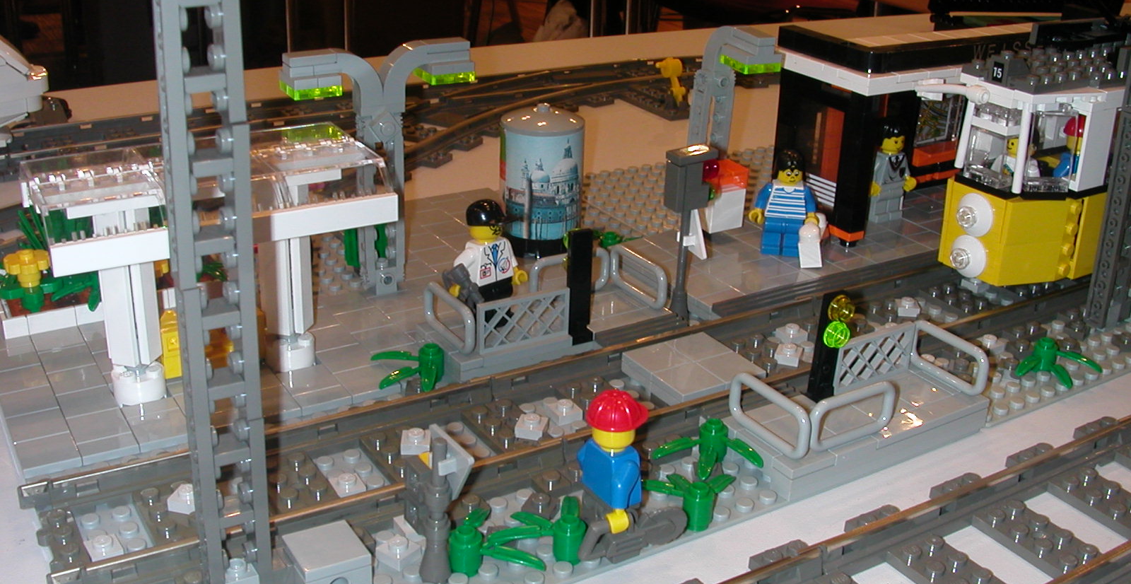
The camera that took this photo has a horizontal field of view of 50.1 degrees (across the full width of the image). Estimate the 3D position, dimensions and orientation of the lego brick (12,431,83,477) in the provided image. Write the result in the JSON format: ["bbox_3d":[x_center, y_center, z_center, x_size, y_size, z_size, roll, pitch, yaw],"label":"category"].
[{"bbox_3d":[-0.143,0.046,0.336,0.016,0.003,0.016,-12,27,-30],"label":"lego brick"}]

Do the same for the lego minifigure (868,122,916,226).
[{"bbox_3d":[0.140,-0.052,0.521,0.024,0.042,0.012,-12,27,-30],"label":"lego minifigure"}]

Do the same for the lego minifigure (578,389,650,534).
[{"bbox_3d":[0.013,0.044,0.294,0.014,0.043,0.024,-12,27,-30],"label":"lego minifigure"}]

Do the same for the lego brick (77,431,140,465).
[{"bbox_3d":[-0.128,0.044,0.339,0.016,0.003,0.008,-12,27,-30],"label":"lego brick"}]

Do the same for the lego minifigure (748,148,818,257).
[{"bbox_3d":[0.087,-0.035,0.473,0.024,0.042,0.012,5,24,7],"label":"lego minifigure"}]

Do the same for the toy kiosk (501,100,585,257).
[{"bbox_3d":[-0.009,-0.045,0.469,0.032,0.057,0.032,2,23,-1],"label":"toy kiosk"}]

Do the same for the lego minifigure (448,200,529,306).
[{"bbox_3d":[-0.023,-0.008,0.384,0.014,0.042,0.024,22,30,37],"label":"lego minifigure"}]

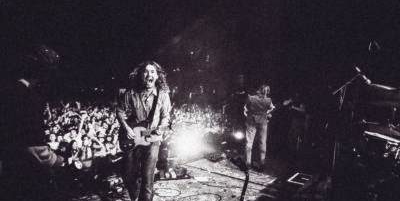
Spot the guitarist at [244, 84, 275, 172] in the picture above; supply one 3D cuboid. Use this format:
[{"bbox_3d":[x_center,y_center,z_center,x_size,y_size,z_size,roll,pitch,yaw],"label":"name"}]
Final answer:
[{"bbox_3d":[1.227,0.561,5.500,0.600,1.730,0.420,0,-1,3],"label":"guitarist"}]

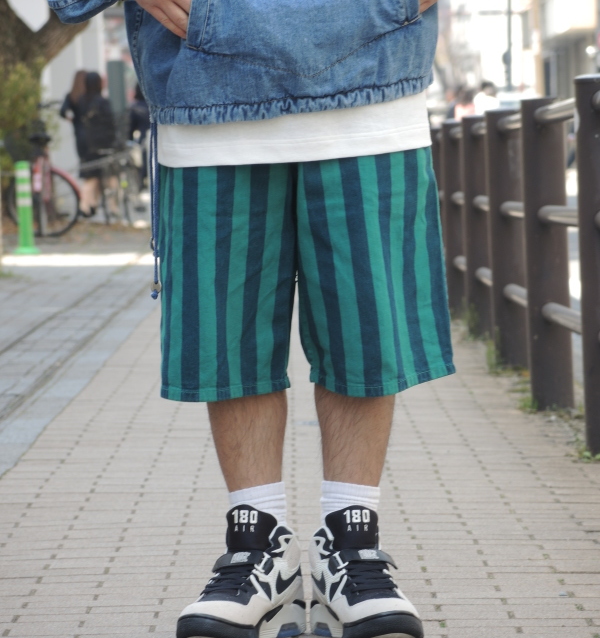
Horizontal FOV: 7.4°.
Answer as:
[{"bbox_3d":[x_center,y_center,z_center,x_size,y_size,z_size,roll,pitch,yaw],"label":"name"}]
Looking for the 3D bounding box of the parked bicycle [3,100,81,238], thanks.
[{"bbox_3d":[-2.340,-1.349,42.000,0.620,1.120,1.700,-1,2,0],"label":"parked bicycle"}]

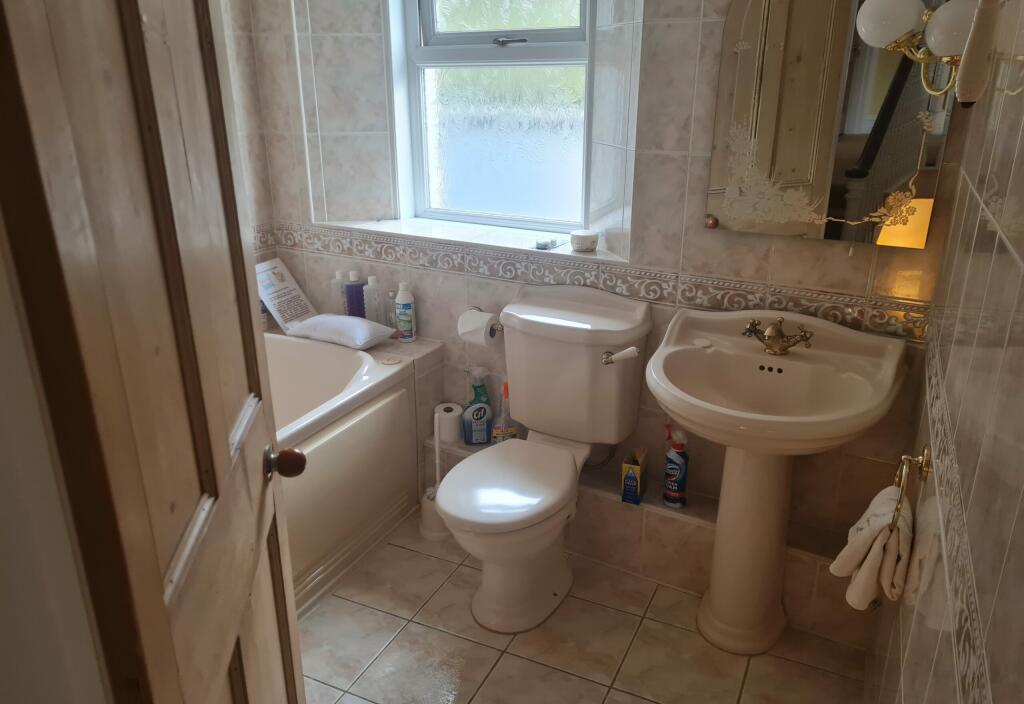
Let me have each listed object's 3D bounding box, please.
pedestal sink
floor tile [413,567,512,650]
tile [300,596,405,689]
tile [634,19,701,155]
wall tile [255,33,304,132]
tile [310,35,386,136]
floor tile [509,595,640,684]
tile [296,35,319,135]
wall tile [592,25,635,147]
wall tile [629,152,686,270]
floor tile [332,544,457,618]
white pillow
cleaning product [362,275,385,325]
[{"bbox_3d":[0.607,0.371,2.023,0.610,0.867,0.540,11,22,29],"label":"pedestal sink"},{"bbox_3d":[-0.089,0.748,2.261,0.298,0.012,0.298,9,21,24],"label":"floor tile"},{"bbox_3d":[-0.475,0.794,2.123,0.266,0.010,0.297,10,22,23],"label":"tile"},{"bbox_3d":[0.423,-0.723,2.098,0.158,0.341,0.012,11,22,29],"label":"tile"},{"bbox_3d":[-0.821,-0.948,2.726,0.202,0.330,0.010,11,22,28],"label":"wall tile"},{"bbox_3d":[-0.556,-0.936,2.700,0.243,0.330,0.010,-2,20,-7],"label":"tile"},{"bbox_3d":[0.180,0.793,2.149,0.297,0.010,0.297,10,22,23],"label":"floor tile"},{"bbox_3d":[-0.707,-0.930,2.682,0.054,0.330,0.010,-2,20,-7],"label":"tile"},{"bbox_3d":[0.303,-0.789,2.284,0.010,0.336,0.268,-5,21,-15],"label":"wall tile"},{"bbox_3d":[0.414,-0.391,2.172,0.154,0.332,0.010,11,22,28],"label":"wall tile"},{"bbox_3d":[-0.348,0.701,2.378,0.266,0.010,0.297,10,22,23],"label":"floor tile"},{"bbox_3d":[-0.614,-0.088,2.785,0.345,0.078,0.190,11,22,29],"label":"white pillow"},{"bbox_3d":[-0.508,-0.173,2.822,0.074,0.214,0.060,6,20,15],"label":"cleaning product"}]

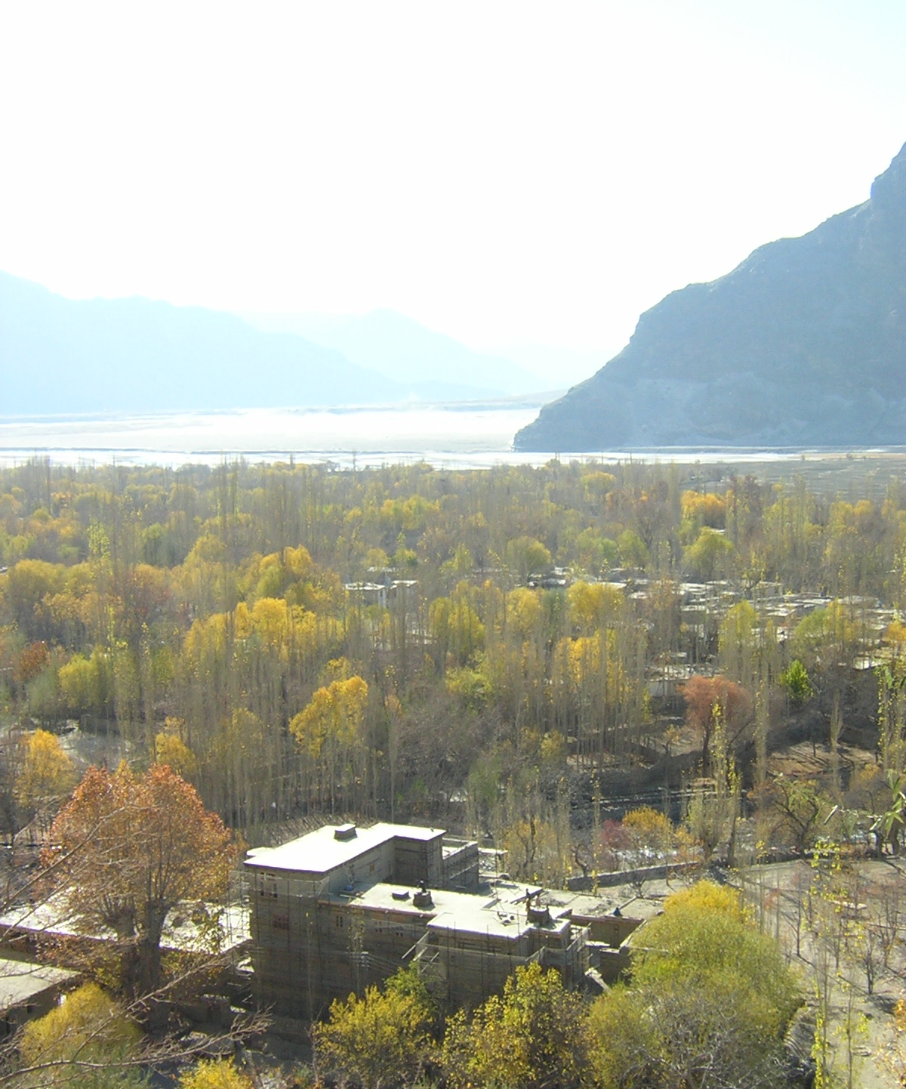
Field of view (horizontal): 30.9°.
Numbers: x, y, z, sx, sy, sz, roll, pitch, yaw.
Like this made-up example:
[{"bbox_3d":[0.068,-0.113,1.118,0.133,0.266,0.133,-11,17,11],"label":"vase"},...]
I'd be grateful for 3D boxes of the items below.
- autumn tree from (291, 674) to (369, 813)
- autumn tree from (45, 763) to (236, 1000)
[{"bbox_3d":[-16.810,27.370,224.720,10.730,19.300,9.500,0,6,0],"label":"autumn tree"},{"bbox_3d":[-28.950,31.270,151.750,17.640,22.300,17.000,0,6,0],"label":"autumn tree"}]

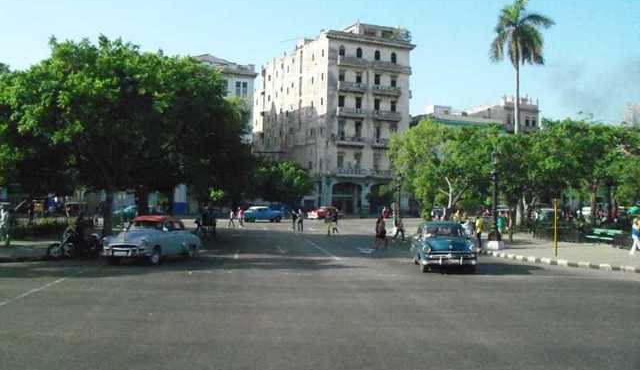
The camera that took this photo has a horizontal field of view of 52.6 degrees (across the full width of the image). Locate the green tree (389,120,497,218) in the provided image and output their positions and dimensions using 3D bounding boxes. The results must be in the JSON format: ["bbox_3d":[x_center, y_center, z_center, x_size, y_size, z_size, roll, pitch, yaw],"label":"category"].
[{"bbox_3d":[10.687,-1.052,56.106,9.200,9.500,9.000,1,-1,0],"label":"green tree"}]

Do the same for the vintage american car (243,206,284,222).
[{"bbox_3d":[-5.950,3.188,68.141,4.500,1.600,1.750,0,-2,-14],"label":"vintage american car"}]

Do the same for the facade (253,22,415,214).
[{"bbox_3d":[1.005,-9.252,104.233,14.000,27.800,31.500,2,-1,-25],"label":"facade"}]

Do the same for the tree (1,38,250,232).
[{"bbox_3d":[-12.500,-3.028,42.091,15.000,12.700,14.000,0,-1,0],"label":"tree"}]

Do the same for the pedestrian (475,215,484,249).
[{"bbox_3d":[7.420,2.189,29.954,0.420,1.650,0.500,0,-1,-6],"label":"pedestrian"}]

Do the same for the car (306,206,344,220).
[{"bbox_3d":[0.746,3.409,79.017,4.800,1.550,1.850,2,-1,-30],"label":"car"}]

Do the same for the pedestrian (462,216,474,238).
[{"bbox_3d":[7.050,2.242,30.653,0.450,1.580,0.500,0,-1,0],"label":"pedestrian"}]

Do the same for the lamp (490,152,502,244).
[{"bbox_3d":[8.648,0.690,31.654,0.580,4.550,0.580,1,-1,0],"label":"lamp"}]

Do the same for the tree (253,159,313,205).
[{"bbox_3d":[-4.900,0.590,80.011,8.000,7.400,7.500,0,-1,0],"label":"tree"}]

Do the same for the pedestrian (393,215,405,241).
[{"bbox_3d":[4.679,2.528,38.318,0.600,1.630,0.500,1,-1,6],"label":"pedestrian"}]

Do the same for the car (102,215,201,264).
[{"bbox_3d":[-6.280,2.059,24.856,1.870,1.650,5.000,0,-1,12],"label":"car"}]

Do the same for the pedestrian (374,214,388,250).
[{"bbox_3d":[2.870,2.184,30.154,0.550,1.670,0.500,0,-2,18],"label":"pedestrian"}]

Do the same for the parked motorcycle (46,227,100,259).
[{"bbox_3d":[-9.569,2.203,25.213,2.100,1.180,0.800,1,-1,-14],"label":"parked motorcycle"}]

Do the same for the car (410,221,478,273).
[{"bbox_3d":[4.150,2.005,22.156,1.830,1.620,4.900,0,-1,5],"label":"car"}]

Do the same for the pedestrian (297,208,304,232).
[{"bbox_3d":[-1.381,2.600,46.818,0.500,1.650,0.400,1,-1,18],"label":"pedestrian"}]

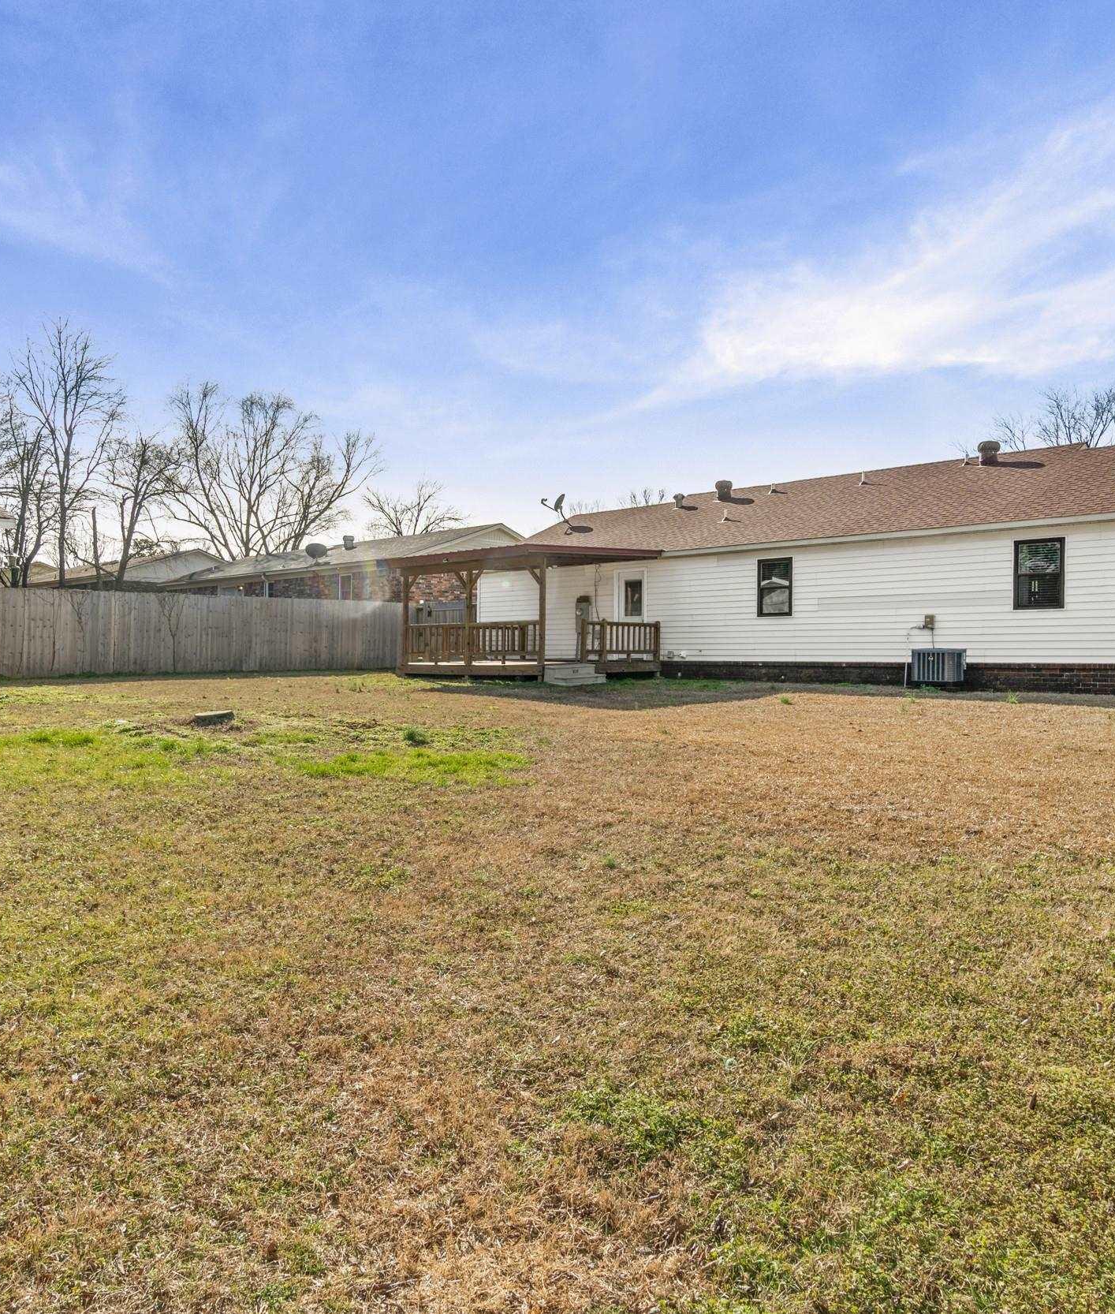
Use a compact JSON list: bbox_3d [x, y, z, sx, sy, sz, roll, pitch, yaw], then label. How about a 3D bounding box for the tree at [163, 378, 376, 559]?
[{"bbox_3d":[-14.300,-6.900,44.000,10.300,13.900,9.800,0,0,-18],"label":"tree"}]

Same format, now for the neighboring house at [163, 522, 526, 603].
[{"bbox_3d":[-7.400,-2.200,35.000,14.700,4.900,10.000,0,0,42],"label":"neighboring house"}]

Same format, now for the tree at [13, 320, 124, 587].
[{"bbox_3d":[-15.600,-5.280,28.000,3.600,11.000,3.600,0,0,-29],"label":"tree"}]

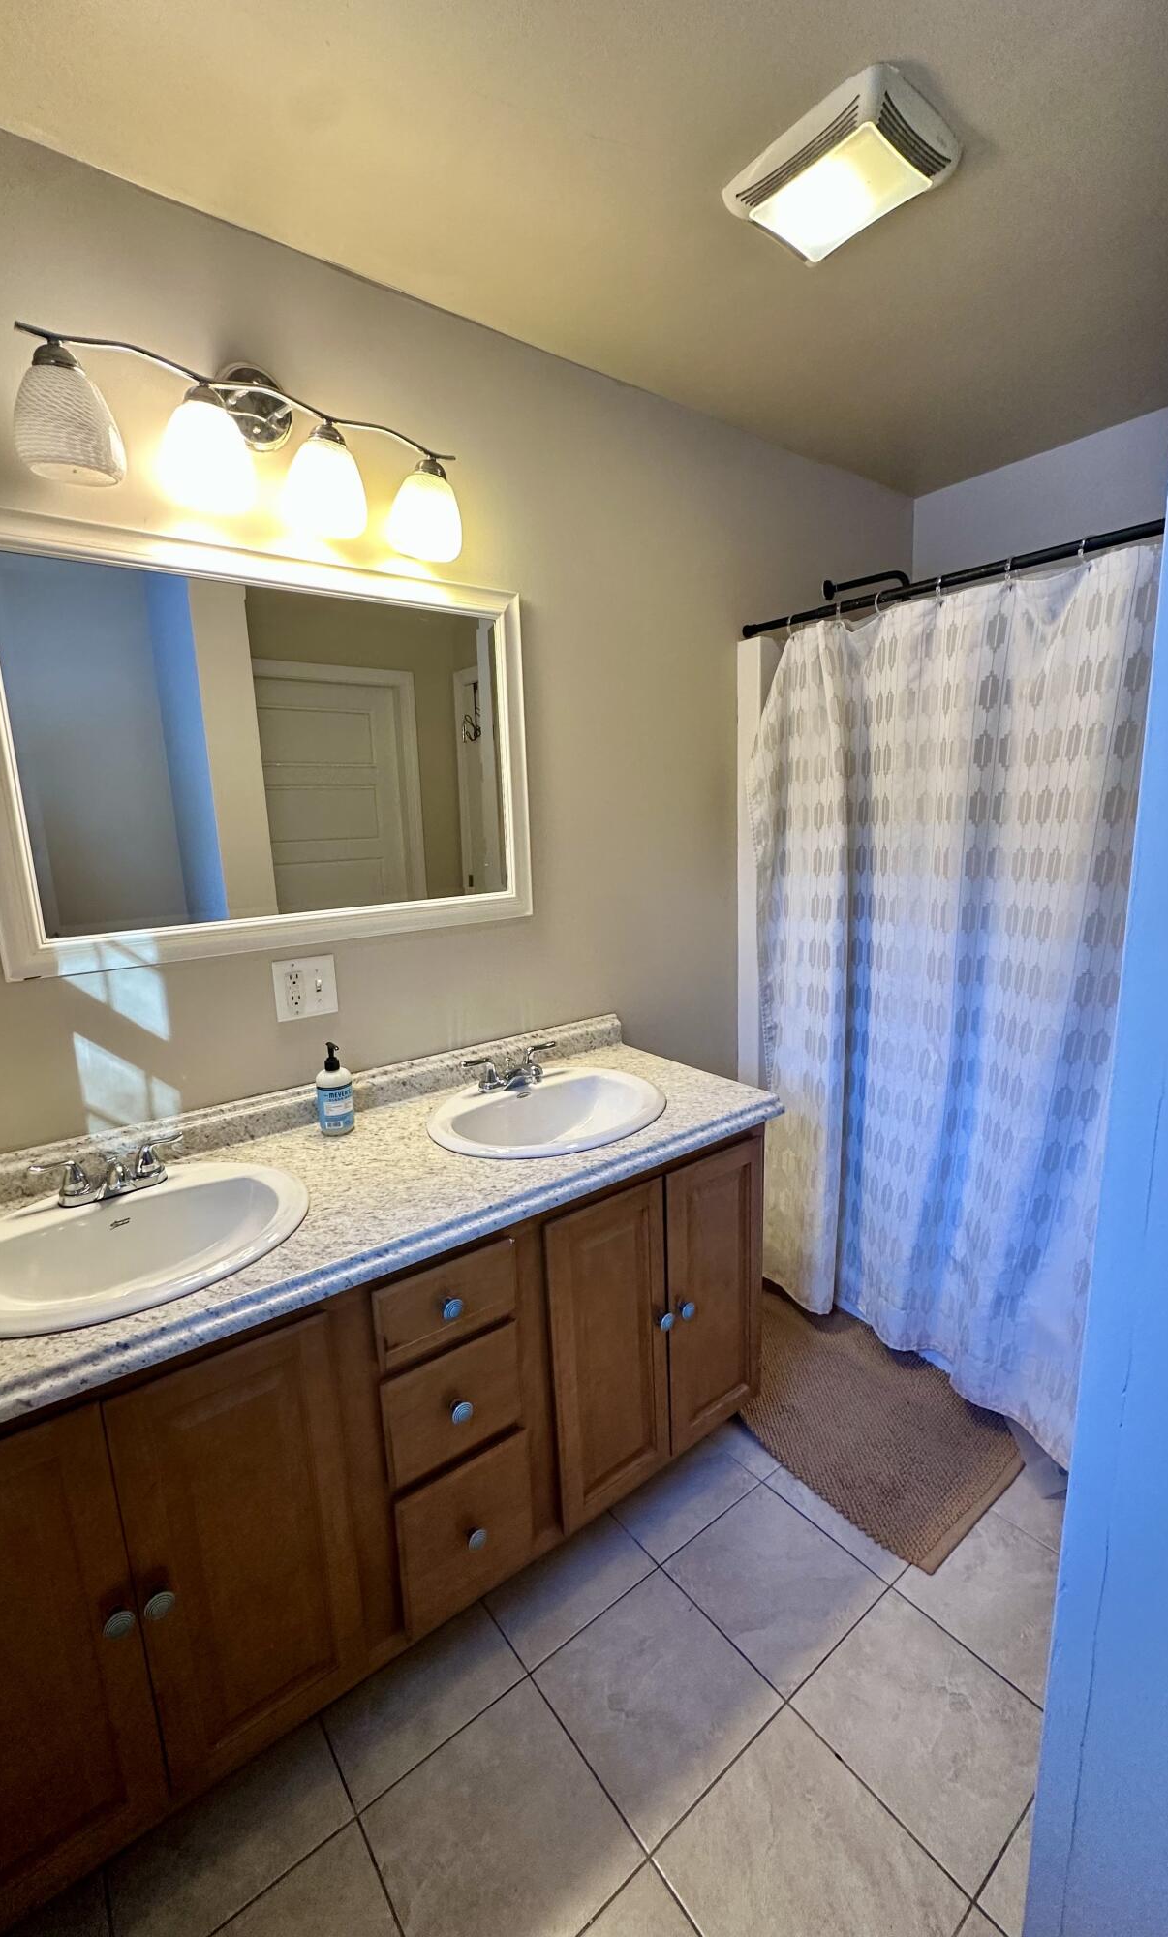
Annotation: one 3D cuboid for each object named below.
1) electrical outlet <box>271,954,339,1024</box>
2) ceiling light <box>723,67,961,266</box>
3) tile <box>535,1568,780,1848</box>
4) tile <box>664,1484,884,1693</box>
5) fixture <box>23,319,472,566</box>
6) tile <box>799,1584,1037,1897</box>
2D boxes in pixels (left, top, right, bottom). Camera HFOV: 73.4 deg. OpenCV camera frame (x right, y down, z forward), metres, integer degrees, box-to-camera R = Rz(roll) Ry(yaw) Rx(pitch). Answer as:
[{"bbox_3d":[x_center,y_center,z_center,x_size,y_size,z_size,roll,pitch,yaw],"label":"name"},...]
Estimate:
[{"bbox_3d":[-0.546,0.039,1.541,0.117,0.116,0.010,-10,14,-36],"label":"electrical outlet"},{"bbox_3d":[0.408,-1.231,1.244,0.282,0.044,0.308,-10,14,-36],"label":"ceiling light"},{"bbox_3d":[0.121,1.222,1.324,0.304,0.010,0.304,-10,14,-36],"label":"tile"},{"bbox_3d":[0.365,1.177,1.510,0.304,0.010,0.304,-10,14,-36],"label":"tile"},{"bbox_3d":[-0.526,-0.890,1.296,0.700,0.250,0.167,-10,14,-36],"label":"fixture"},{"bbox_3d":[0.555,1.219,1.269,0.304,0.010,0.304,-10,14,-36],"label":"tile"}]

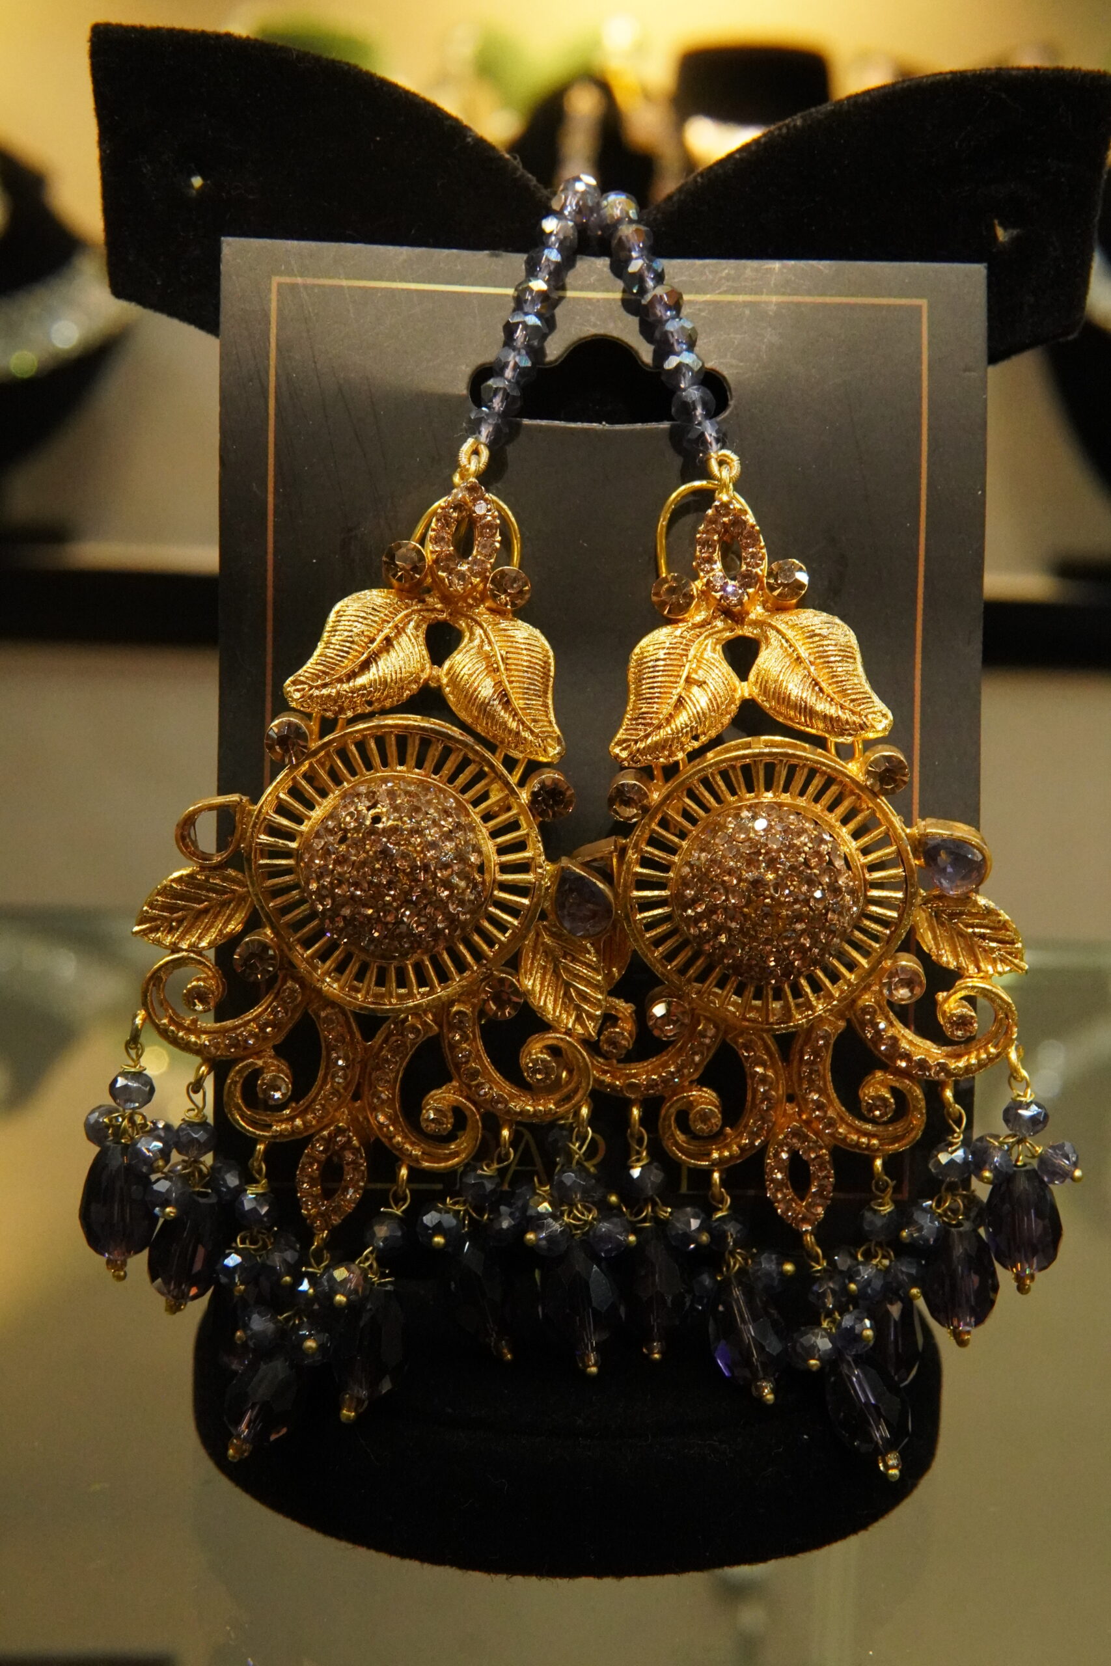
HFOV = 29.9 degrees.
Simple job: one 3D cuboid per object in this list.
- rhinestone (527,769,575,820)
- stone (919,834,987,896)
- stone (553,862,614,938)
[{"bbox_3d":[-0.001,-0.004,0.236,0.005,0.005,0.004,1,11,-1],"label":"rhinestone"},{"bbox_3d":[0.048,0.004,0.250,0.008,0.007,0.004,4,20,6],"label":"stone"},{"bbox_3d":[0.003,0.008,0.236,0.007,0.009,0.004,-19,11,3],"label":"stone"}]

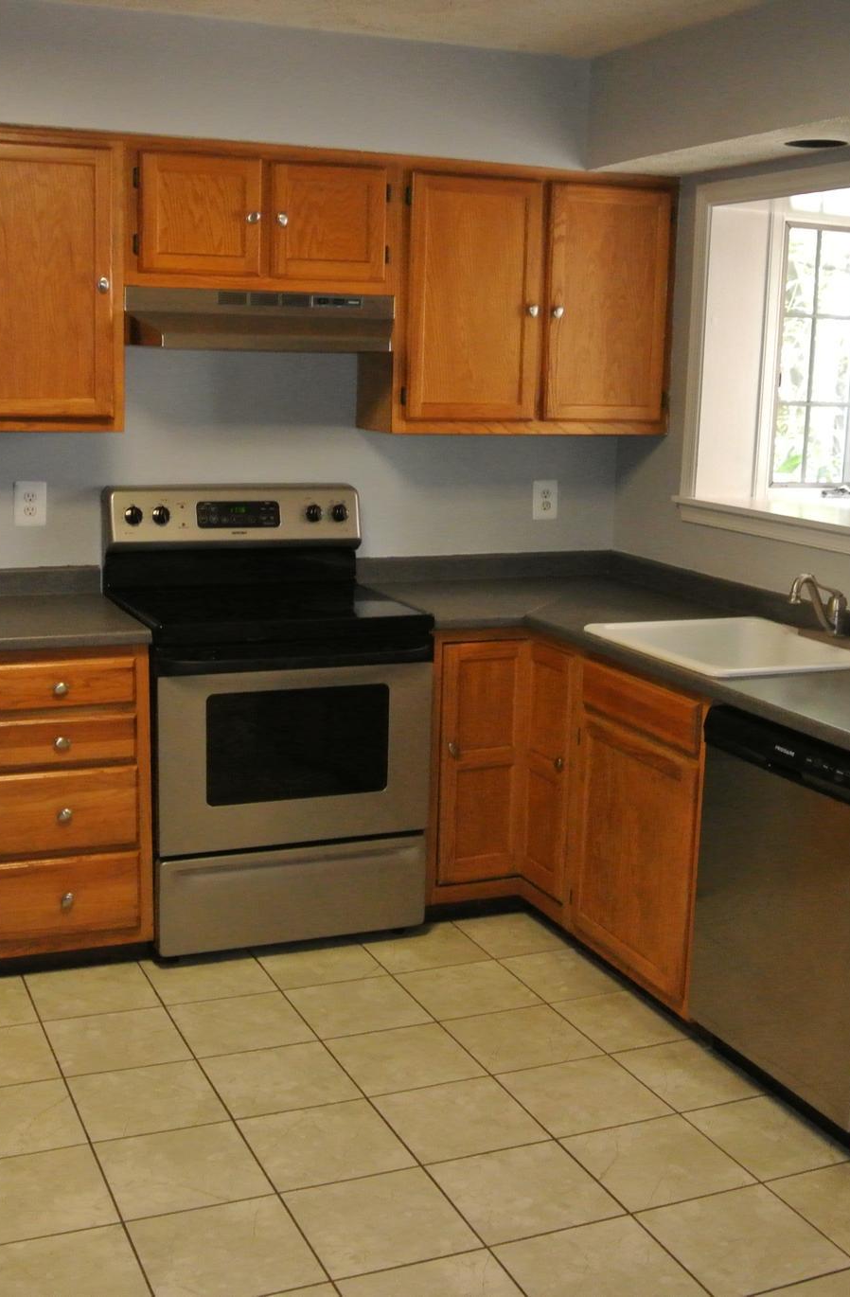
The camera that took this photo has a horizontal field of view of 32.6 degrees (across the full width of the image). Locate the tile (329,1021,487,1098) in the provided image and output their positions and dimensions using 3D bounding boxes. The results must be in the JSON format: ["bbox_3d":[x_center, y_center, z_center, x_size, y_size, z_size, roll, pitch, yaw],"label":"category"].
[{"bbox_3d":[-0.045,0.958,3.391,0.300,0.010,0.300,-3,11,-23],"label":"tile"}]

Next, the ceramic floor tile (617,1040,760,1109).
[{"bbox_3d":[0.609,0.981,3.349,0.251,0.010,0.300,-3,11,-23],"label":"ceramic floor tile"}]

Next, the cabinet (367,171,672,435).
[{"bbox_3d":[0.281,-1.025,4.396,0.916,0.753,0.328,-3,12,-23],"label":"cabinet"}]

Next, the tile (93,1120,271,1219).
[{"bbox_3d":[-0.479,1.033,2.875,0.302,0.012,0.302,-3,11,-23],"label":"tile"}]

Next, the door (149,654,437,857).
[{"bbox_3d":[-0.342,0.283,3.920,0.756,0.491,0.060,-3,12,-23],"label":"door"}]

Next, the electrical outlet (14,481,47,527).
[{"bbox_3d":[-1.110,-0.409,4.114,0.083,0.123,0.010,-3,11,-23],"label":"electrical outlet"}]

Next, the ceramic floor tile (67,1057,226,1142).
[{"bbox_3d":[-0.601,0.987,3.169,0.301,0.010,0.301,-3,12,-23],"label":"ceramic floor tile"}]

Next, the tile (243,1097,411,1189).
[{"bbox_3d":[-0.204,1.026,3.005,0.301,0.010,0.301,-3,12,-23],"label":"tile"}]

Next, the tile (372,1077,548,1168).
[{"bbox_3d":[0.074,1.025,3.158,0.305,0.012,0.305,-3,12,-23],"label":"tile"}]

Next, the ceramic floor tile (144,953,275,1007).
[{"bbox_3d":[-0.572,0.872,3.851,0.305,0.012,0.295,-3,12,-23],"label":"ceramic floor tile"}]

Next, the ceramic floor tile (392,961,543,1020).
[{"bbox_3d":[0.114,0.889,3.794,0.301,0.010,0.301,-3,12,-23],"label":"ceramic floor tile"}]

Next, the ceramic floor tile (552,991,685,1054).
[{"bbox_3d":[0.496,0.931,3.623,0.275,0.012,0.302,-3,11,-23],"label":"ceramic floor tile"}]

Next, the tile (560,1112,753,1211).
[{"bbox_3d":[0.474,1.055,2.975,0.301,0.010,0.301,-3,12,-23],"label":"tile"}]

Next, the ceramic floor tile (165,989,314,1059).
[{"bbox_3d":[-0.444,0.922,3.565,0.301,0.010,0.301,-3,12,-23],"label":"ceramic floor tile"}]

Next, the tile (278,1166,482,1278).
[{"bbox_3d":[-0.082,1.080,2.735,0.301,0.010,0.301,-3,12,-23],"label":"tile"}]

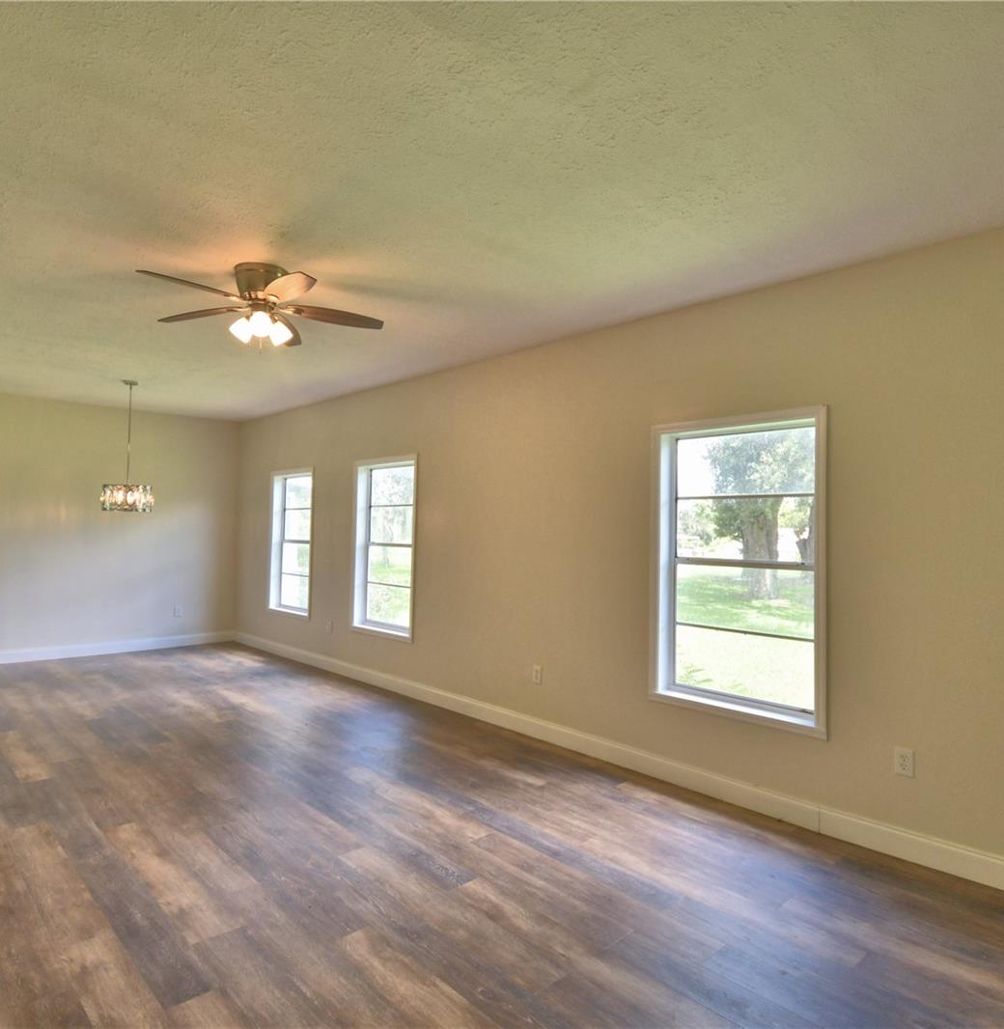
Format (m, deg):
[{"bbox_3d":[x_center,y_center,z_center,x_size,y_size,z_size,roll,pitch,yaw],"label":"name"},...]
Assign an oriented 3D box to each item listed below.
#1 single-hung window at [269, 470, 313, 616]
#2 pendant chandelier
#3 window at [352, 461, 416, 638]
[{"bbox_3d":[-2.419,0.322,7.485,0.980,1.660,0.130,-1,-2,45],"label":"single-hung window"},{"bbox_3d":[-3.664,-0.660,6.331,0.460,1.270,0.460,-1,-2,45],"label":"pendant chandelier"},{"bbox_3d":[-1.108,0.311,6.177,0.990,1.670,0.130,-1,-2,45],"label":"window"}]

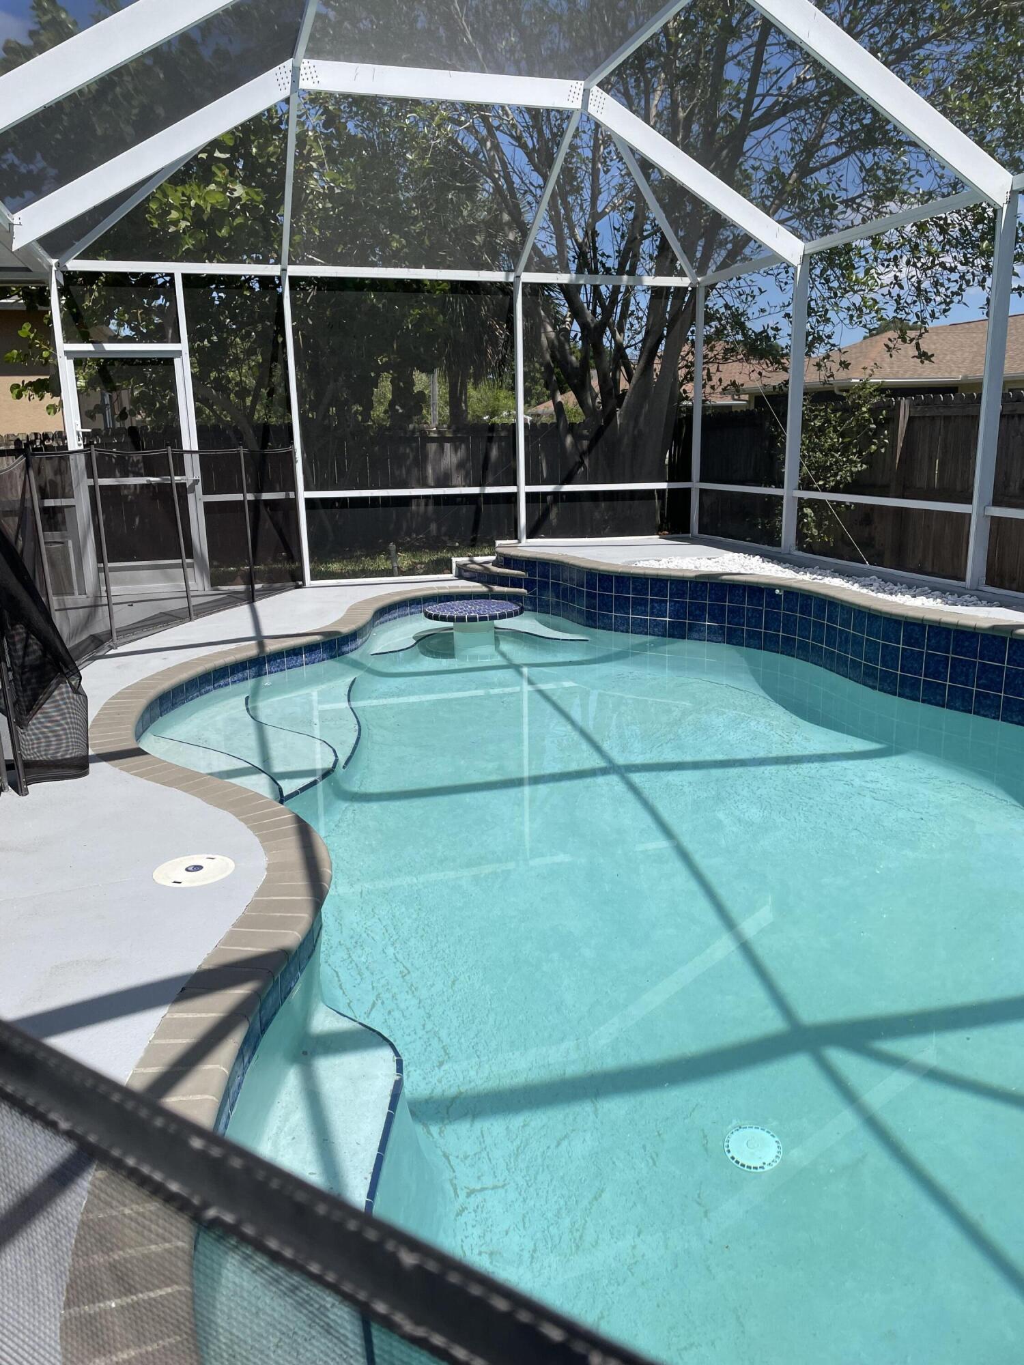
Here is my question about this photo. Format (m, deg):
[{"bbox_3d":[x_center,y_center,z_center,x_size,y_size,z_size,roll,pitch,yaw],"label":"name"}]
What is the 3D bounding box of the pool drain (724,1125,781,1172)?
[{"bbox_3d":[0.845,1.630,3.586,0.202,0.025,0.206,2,14,14],"label":"pool drain"}]

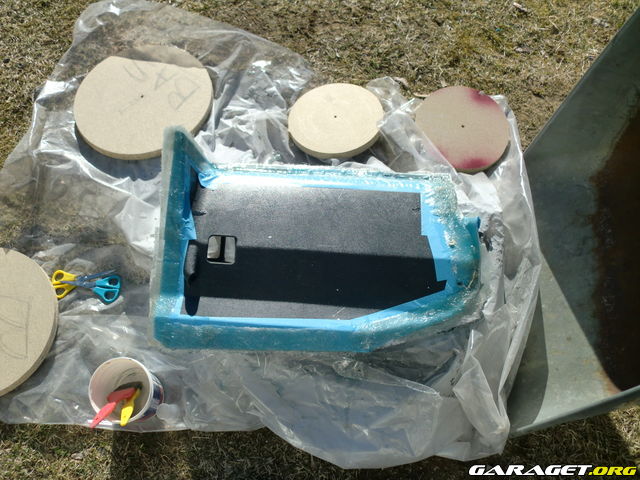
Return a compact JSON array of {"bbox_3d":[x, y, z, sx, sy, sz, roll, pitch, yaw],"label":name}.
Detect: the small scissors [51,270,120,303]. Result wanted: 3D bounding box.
[{"bbox_3d":[-0.482,0.091,1.338,0.149,0.012,0.077,7,62,6],"label":"small scissors"}]

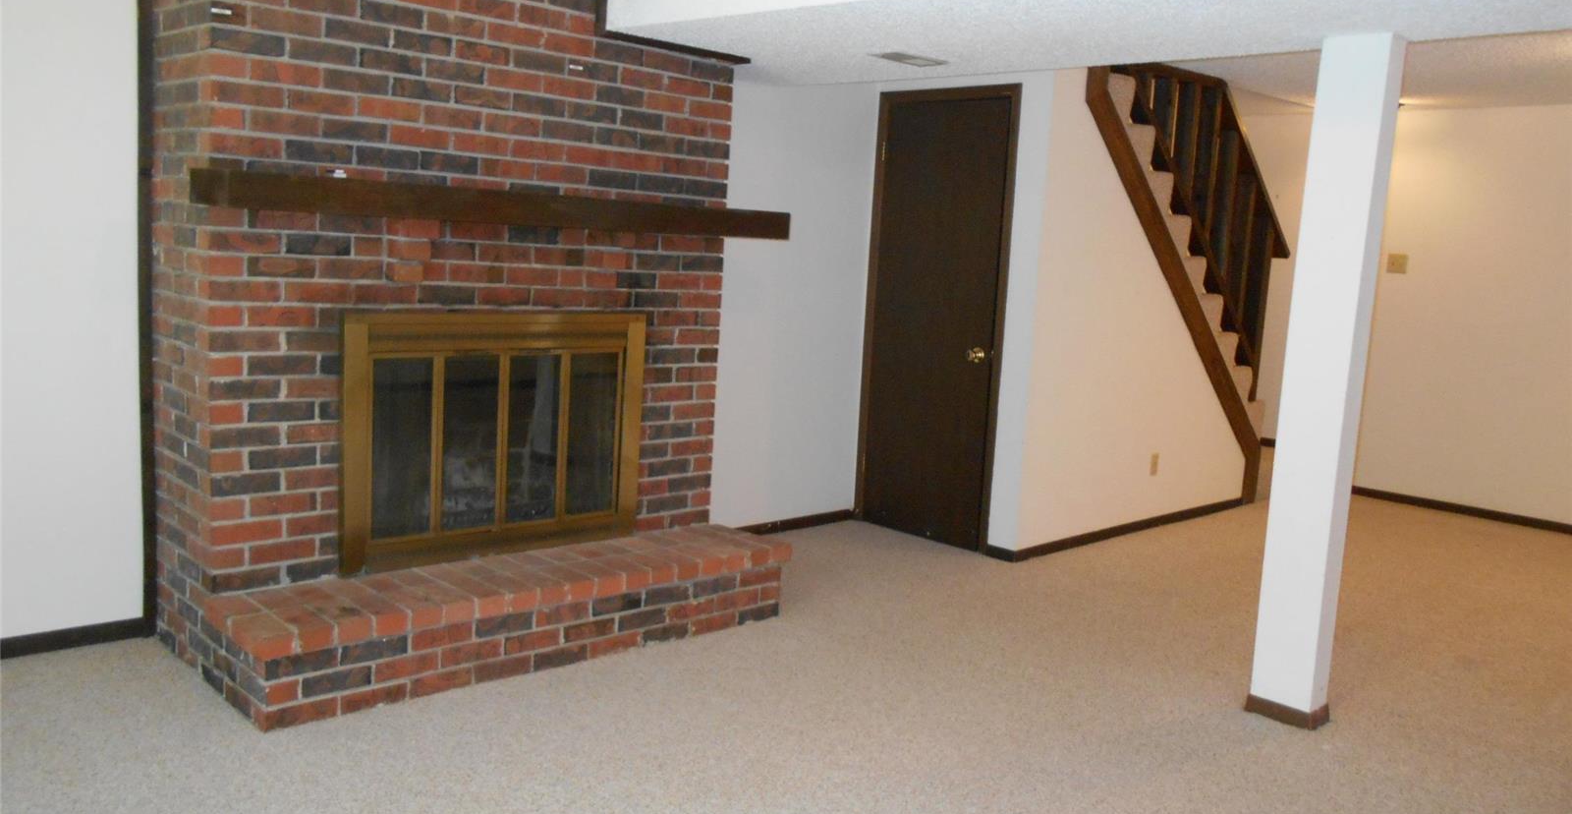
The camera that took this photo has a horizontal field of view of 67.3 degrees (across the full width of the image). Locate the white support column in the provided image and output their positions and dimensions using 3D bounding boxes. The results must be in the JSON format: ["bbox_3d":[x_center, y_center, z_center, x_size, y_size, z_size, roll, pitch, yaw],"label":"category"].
[{"bbox_3d":[1.591,-0.054,3.484,0.140,2.006,0.205,-3,10,-43],"label":"white support column"}]

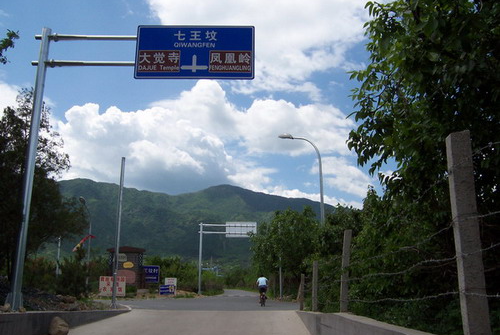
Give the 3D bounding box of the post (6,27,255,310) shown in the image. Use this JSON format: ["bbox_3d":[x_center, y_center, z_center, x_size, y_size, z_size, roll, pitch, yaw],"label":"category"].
[{"bbox_3d":[-2.794,-0.173,11.921,5.797,7.270,0.450,0,-13,0],"label":"post"}]

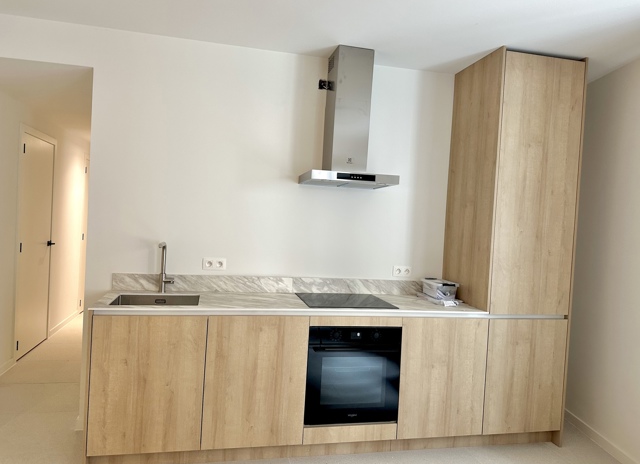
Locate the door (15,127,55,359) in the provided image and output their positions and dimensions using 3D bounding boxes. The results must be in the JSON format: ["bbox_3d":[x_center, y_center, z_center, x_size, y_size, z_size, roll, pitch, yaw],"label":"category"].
[{"bbox_3d":[-2.897,0.128,4.539,0.045,2.162,0.810,3,1,-14],"label":"door"}]

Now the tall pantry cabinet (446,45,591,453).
[{"bbox_3d":[1.369,0.132,3.280,0.640,2.678,0.629,3,1,-12],"label":"tall pantry cabinet"}]

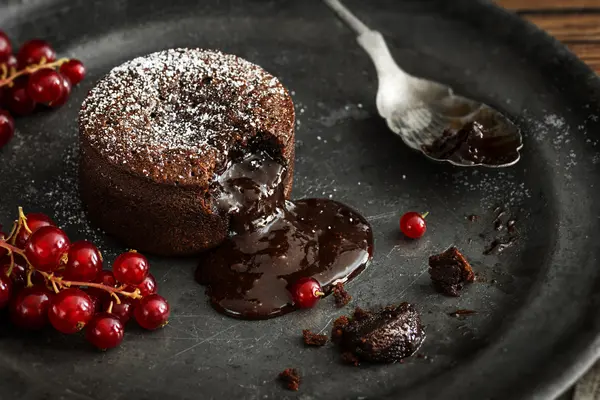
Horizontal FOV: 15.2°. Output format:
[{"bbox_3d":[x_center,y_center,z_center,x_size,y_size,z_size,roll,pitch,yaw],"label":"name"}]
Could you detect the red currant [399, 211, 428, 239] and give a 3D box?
[{"bbox_3d":[0.038,0.009,0.755,0.009,0.009,0.009,0,41,0],"label":"red currant"}]

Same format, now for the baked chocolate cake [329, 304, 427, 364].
[{"bbox_3d":[0.025,0.042,0.715,0.028,0.011,0.015,-13,43,-15],"label":"baked chocolate cake"}]

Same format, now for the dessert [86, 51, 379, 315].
[{"bbox_3d":[-0.026,-0.008,0.754,0.073,0.035,0.108,-31,50,-31],"label":"dessert"}]

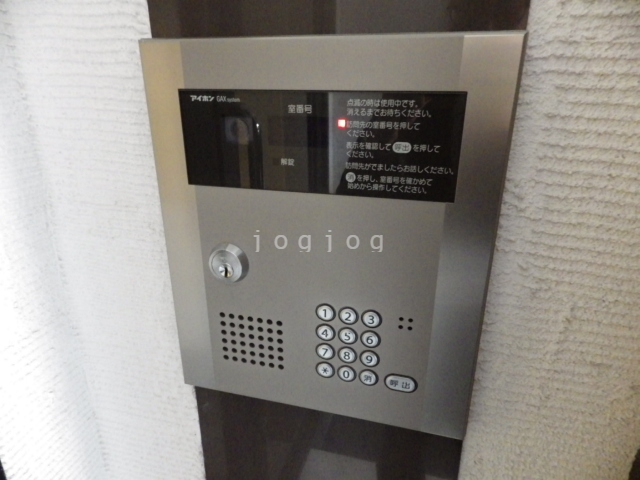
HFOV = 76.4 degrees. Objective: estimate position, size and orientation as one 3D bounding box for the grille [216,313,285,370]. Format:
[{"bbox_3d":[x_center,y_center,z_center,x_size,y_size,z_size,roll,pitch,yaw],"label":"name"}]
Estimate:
[{"bbox_3d":[-0.062,0.092,0.372,0.061,0.052,0.005,6,21,14],"label":"grille"}]

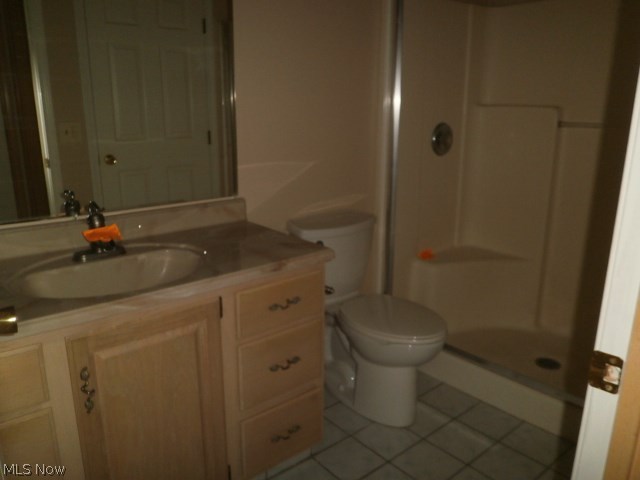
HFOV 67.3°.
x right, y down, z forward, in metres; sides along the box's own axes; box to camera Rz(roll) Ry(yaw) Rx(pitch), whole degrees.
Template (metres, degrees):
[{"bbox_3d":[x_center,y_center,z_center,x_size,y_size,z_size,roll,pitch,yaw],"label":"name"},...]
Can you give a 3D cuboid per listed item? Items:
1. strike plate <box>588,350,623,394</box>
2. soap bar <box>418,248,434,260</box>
[{"bbox_3d":[0.384,0.177,0.644,0.007,0.054,0.041,-12,18,-38],"label":"strike plate"},{"bbox_3d":[0.606,0.085,2.736,0.085,0.042,0.055,-12,18,-38],"label":"soap bar"}]

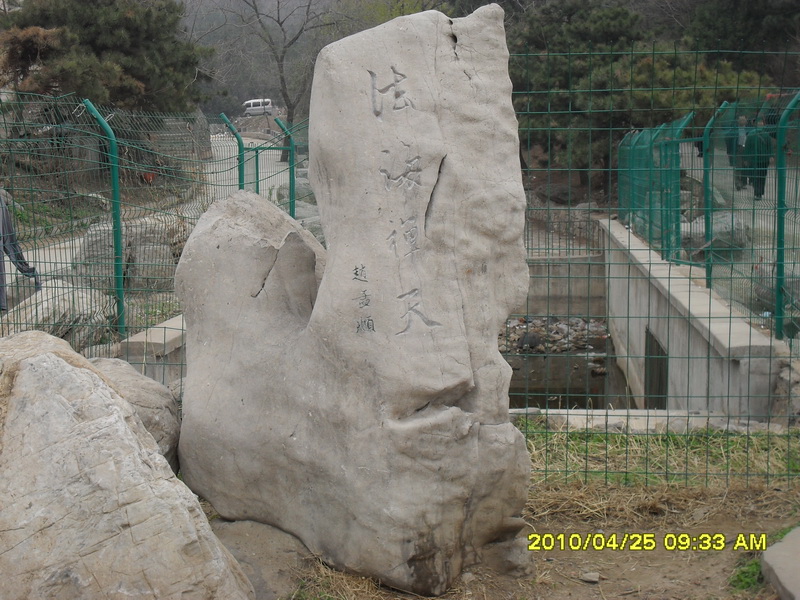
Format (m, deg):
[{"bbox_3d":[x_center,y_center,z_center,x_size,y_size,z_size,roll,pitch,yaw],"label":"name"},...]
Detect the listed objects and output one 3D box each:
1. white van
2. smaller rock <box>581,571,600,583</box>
[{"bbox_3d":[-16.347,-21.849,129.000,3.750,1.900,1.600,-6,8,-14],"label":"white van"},{"bbox_3d":[0.626,0.908,3.720,0.064,0.025,0.048,-1,6,0],"label":"smaller rock"}]

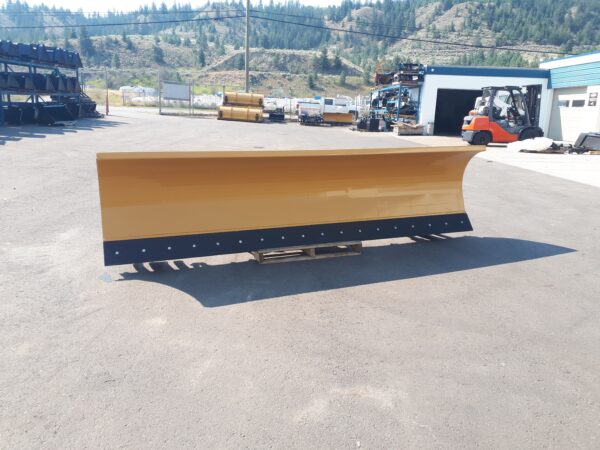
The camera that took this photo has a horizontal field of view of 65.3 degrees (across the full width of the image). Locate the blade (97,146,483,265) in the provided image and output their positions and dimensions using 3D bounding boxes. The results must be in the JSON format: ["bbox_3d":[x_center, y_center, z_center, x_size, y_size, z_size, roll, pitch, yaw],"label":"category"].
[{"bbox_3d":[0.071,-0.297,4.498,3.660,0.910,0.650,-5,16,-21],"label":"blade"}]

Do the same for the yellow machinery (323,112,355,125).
[{"bbox_3d":[2.528,-6.965,30.656,1.950,0.800,0.800,2,15,3],"label":"yellow machinery"}]

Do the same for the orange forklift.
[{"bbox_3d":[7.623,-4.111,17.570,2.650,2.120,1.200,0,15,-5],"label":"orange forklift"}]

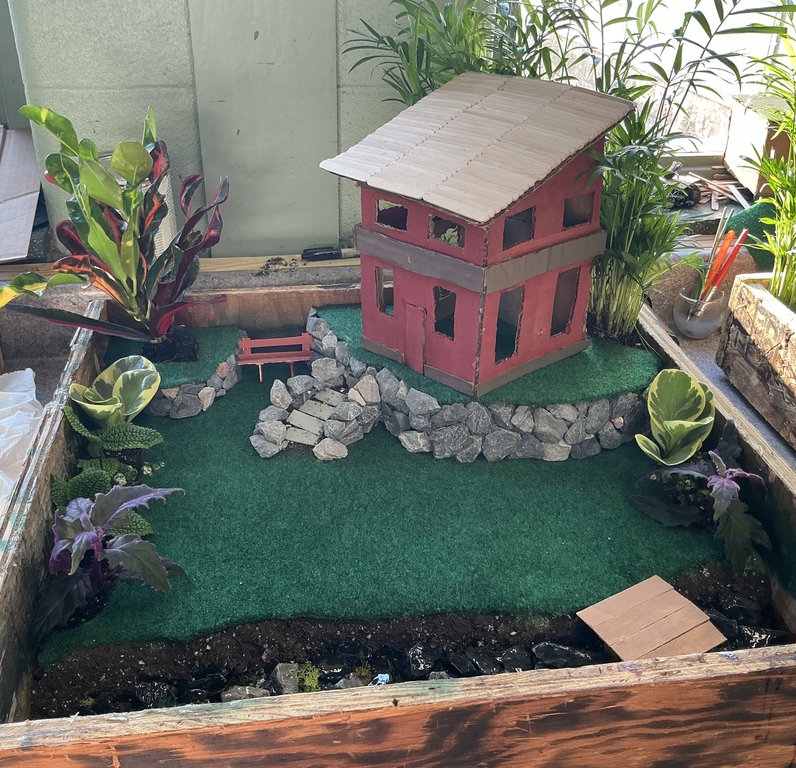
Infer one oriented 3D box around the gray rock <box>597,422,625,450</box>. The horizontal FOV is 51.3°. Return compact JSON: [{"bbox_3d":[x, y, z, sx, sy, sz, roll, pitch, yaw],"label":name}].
[{"bbox_3d":[0.284,0.070,1.101,0.039,0.037,0.038,-3,31,-8],"label":"gray rock"}]

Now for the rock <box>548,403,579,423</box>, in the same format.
[{"bbox_3d":[0.235,0.041,1.176,0.043,0.028,0.033,2,30,0],"label":"rock"}]

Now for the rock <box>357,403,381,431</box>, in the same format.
[{"bbox_3d":[-0.044,0.051,1.238,0.036,0.041,0.032,2,30,0],"label":"rock"}]

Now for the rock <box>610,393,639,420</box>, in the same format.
[{"bbox_3d":[0.332,0.033,1.208,0.044,0.037,0.038,2,30,0],"label":"rock"}]

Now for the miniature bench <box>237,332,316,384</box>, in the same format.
[{"bbox_3d":[-0.205,-0.044,1.394,0.122,0.068,0.037,-3,32,-9],"label":"miniature bench"}]

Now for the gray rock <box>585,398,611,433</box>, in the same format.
[{"bbox_3d":[0.300,0.047,1.247,0.039,0.050,0.037,2,32,0],"label":"gray rock"}]

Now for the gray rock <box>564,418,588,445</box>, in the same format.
[{"bbox_3d":[0.256,0.068,1.186,0.034,0.034,0.032,2,30,0],"label":"gray rock"}]

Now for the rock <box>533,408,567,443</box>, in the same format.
[{"bbox_3d":[0.226,0.062,1.225,0.052,0.047,0.042,2,32,0],"label":"rock"}]

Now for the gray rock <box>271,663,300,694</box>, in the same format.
[{"bbox_3d":[-0.119,0.310,0.873,0.033,0.033,0.030,2,30,0],"label":"gray rock"}]

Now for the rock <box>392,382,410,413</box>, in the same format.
[{"bbox_3d":[0.005,0.018,1.216,0.030,0.048,0.030,2,30,0],"label":"rock"}]

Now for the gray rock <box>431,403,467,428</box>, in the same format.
[{"bbox_3d":[0.065,0.041,1.070,0.045,0.033,0.040,-3,31,-8],"label":"gray rock"}]

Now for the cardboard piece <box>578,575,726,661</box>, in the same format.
[{"bbox_3d":[0.293,0.288,0.965,0.130,0.022,0.118,-16,36,-27],"label":"cardboard piece"}]

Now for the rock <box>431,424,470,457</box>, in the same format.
[{"bbox_3d":[0.068,0.074,1.071,0.050,0.044,0.048,-3,31,-8],"label":"rock"}]

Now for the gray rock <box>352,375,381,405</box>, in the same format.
[{"bbox_3d":[-0.042,0.007,1.109,0.037,0.040,0.039,-3,31,-8],"label":"gray rock"}]

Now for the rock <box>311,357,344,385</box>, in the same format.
[{"bbox_3d":[-0.110,-0.021,1.292,0.053,0.039,0.042,2,30,0],"label":"rock"}]

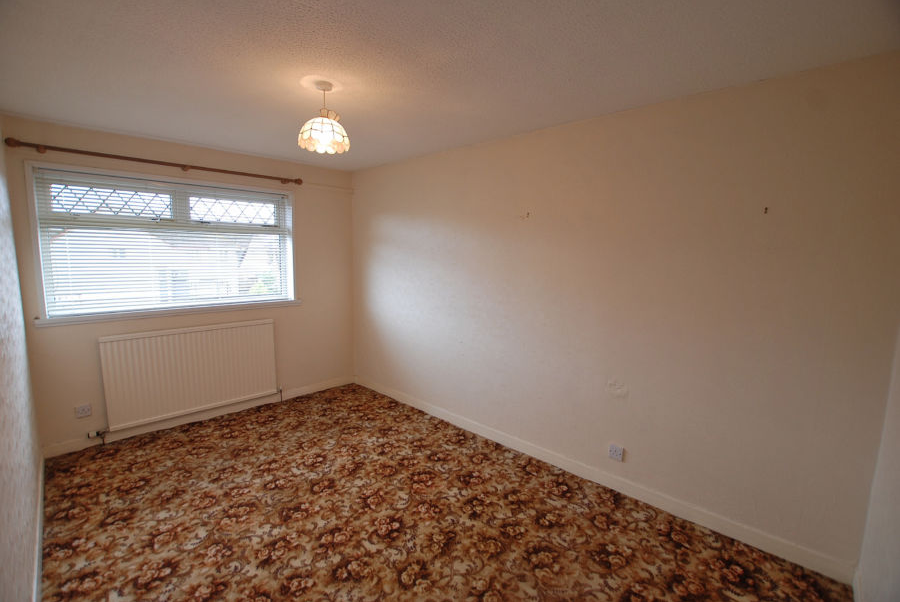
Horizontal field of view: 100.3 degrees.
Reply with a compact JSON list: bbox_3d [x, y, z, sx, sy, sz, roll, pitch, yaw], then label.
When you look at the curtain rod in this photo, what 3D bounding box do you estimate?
[{"bbox_3d":[-2.128,-1.075,3.011,1.870,0.065,0.110,-5,10,-41],"label":"curtain rod"}]

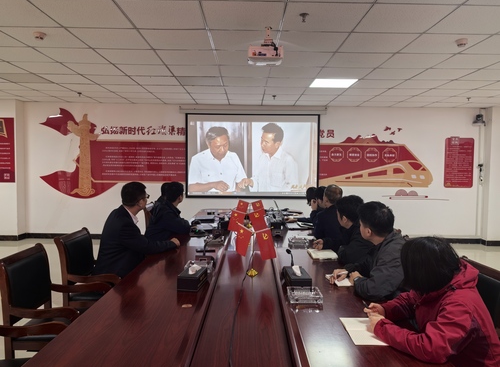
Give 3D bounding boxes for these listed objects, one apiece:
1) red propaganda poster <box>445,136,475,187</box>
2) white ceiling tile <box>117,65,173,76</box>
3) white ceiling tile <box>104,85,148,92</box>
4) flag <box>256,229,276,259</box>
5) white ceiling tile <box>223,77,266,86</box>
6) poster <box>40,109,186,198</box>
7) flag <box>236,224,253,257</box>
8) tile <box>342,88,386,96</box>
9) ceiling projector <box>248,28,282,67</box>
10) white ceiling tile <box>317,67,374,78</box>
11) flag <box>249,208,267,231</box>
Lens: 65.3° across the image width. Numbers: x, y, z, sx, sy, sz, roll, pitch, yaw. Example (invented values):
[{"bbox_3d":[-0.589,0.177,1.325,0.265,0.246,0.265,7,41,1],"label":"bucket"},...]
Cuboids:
[{"bbox_3d":[3.949,-0.389,7.346,0.555,0.964,0.020,1,3,-1],"label":"red propaganda poster"},{"bbox_3d":[-1.257,-1.385,4.741,0.600,0.030,0.600,1,3,0],"label":"white ceiling tile"},{"bbox_3d":[-1.868,-1.446,5.896,0.600,0.020,0.600,1,3,0],"label":"white ceiling tile"},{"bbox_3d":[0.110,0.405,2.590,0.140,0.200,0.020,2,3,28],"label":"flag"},{"bbox_3d":[-0.061,-1.401,5.349,0.600,0.030,0.600,1,3,0],"label":"white ceiling tile"},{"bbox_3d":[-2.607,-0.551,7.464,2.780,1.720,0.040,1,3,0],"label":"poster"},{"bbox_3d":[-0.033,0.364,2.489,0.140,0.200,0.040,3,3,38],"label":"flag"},{"bbox_3d":[1.735,-1.410,5.961,0.600,0.030,0.600,1,3,0],"label":"tile"},{"bbox_3d":[0.132,-1.143,3.199,0.285,0.265,0.245,1,3,0],"label":"ceiling projector"},{"bbox_3d":[1.142,-1.344,4.739,0.600,0.020,0.590,1,3,-1],"label":"white ceiling tile"},{"bbox_3d":[0.079,0.331,3.490,0.150,0.190,0.040,0,3,-18],"label":"flag"}]

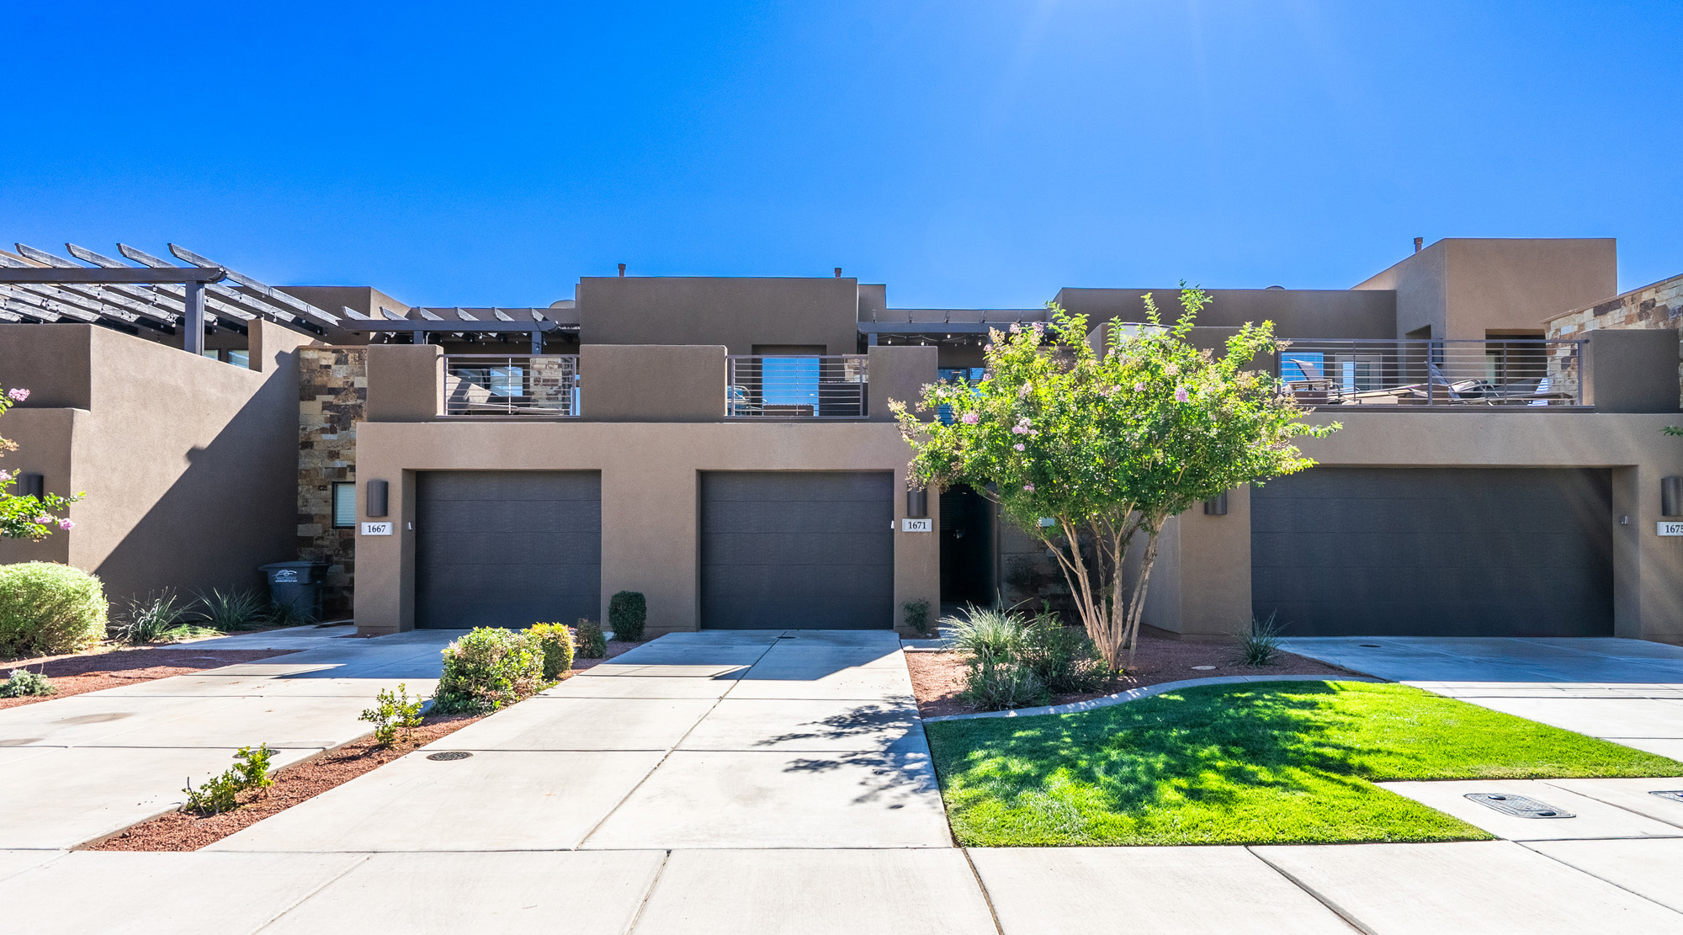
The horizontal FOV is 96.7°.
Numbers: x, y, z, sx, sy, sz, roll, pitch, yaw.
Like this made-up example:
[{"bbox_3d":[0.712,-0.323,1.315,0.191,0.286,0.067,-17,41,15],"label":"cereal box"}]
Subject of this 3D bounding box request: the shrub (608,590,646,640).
[{"bbox_3d":[-3.038,2.107,10.600,0.520,0.680,0.520,0,-3,2],"label":"shrub"}]

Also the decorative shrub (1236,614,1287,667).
[{"bbox_3d":[4.718,1.935,8.400,0.520,0.580,0.520,0,-3,2],"label":"decorative shrub"}]

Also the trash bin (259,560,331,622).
[{"bbox_3d":[-9.255,2.111,12.700,0.820,1.080,0.660,0,-3,2],"label":"trash bin"}]

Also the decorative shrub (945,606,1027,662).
[{"bbox_3d":[1.568,1.808,8.000,0.860,0.670,0.820,0,-3,2],"label":"decorative shrub"}]

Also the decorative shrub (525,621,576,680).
[{"bbox_3d":[-3.110,1.929,7.950,0.540,0.580,0.560,0,-3,2],"label":"decorative shrub"}]

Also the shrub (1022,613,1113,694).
[{"bbox_3d":[2.137,1.773,7.150,0.820,0.700,0.800,0,-3,2],"label":"shrub"}]

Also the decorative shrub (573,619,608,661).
[{"bbox_3d":[-3.022,2.066,9.000,0.410,0.480,0.420,0,-3,2],"label":"decorative shrub"}]

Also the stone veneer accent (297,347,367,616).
[{"bbox_3d":[-9.117,0.271,13.400,1.300,4.800,0.300,0,-3,2],"label":"stone veneer accent"}]

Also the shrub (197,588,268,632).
[{"bbox_3d":[-9.127,2.137,11.200,0.840,0.650,0.840,0,-3,2],"label":"shrub"}]

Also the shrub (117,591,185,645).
[{"bbox_3d":[-9.415,2.063,10.200,0.800,0.660,0.800,0,-3,2],"label":"shrub"}]

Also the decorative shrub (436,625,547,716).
[{"bbox_3d":[-3.163,1.779,6.700,0.840,0.660,0.940,0,-3,2],"label":"decorative shrub"}]

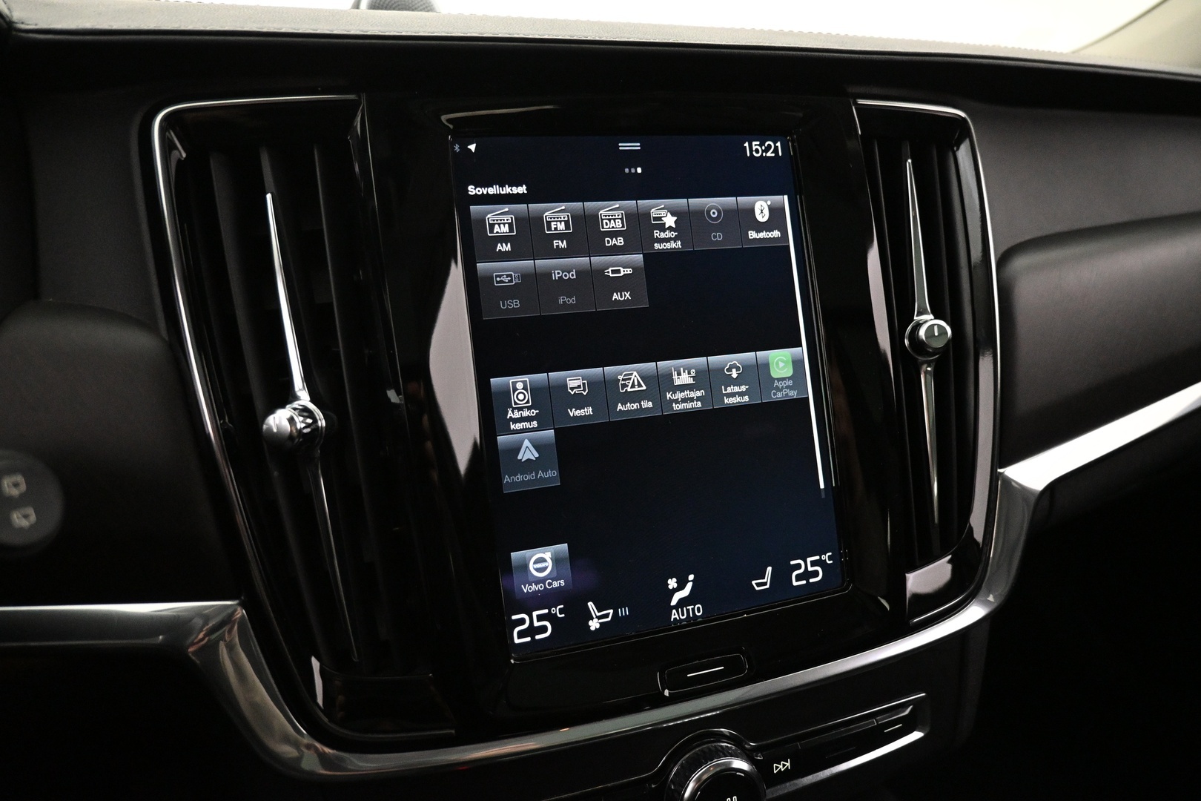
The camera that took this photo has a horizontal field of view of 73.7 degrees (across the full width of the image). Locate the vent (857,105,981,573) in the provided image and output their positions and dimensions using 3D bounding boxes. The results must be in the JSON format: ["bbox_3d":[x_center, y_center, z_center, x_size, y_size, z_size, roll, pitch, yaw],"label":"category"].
[{"bbox_3d":[0.133,-0.025,0.334,0.056,0.190,0.030,-4,-1,-19],"label":"vent"}]

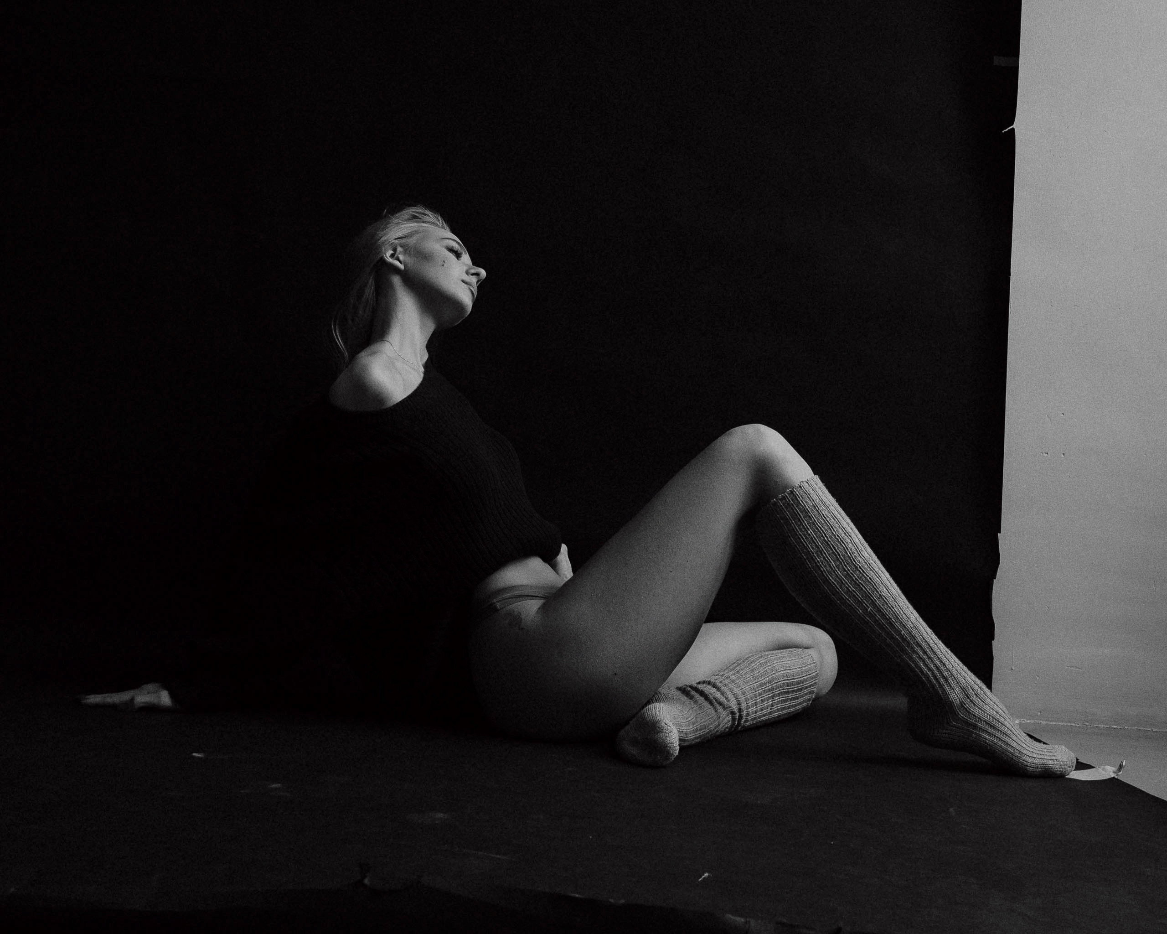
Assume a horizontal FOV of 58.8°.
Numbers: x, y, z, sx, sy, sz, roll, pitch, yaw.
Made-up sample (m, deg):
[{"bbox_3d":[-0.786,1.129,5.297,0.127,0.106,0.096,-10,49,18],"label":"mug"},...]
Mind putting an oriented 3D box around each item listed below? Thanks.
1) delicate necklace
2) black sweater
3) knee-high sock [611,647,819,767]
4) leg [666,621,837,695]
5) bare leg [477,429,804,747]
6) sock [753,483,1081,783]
[{"bbox_3d":[-0.295,-0.175,1.650,0.100,0.065,0.120,3,4,9],"label":"delicate necklace"},{"bbox_3d":[-0.340,0.121,1.670,0.570,0.500,0.440,-9,4,8],"label":"black sweater"},{"bbox_3d":[0.214,0.374,1.640,0.420,0.125,0.140,-6,4,-43],"label":"knee-high sock"},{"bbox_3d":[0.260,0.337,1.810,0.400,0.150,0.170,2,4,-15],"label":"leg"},{"bbox_3d":[0.096,0.188,1.590,0.585,0.310,0.190,-36,3,5],"label":"bare leg"},{"bbox_3d":[0.495,0.268,1.560,0.190,0.590,0.120,-41,0,7],"label":"sock"}]

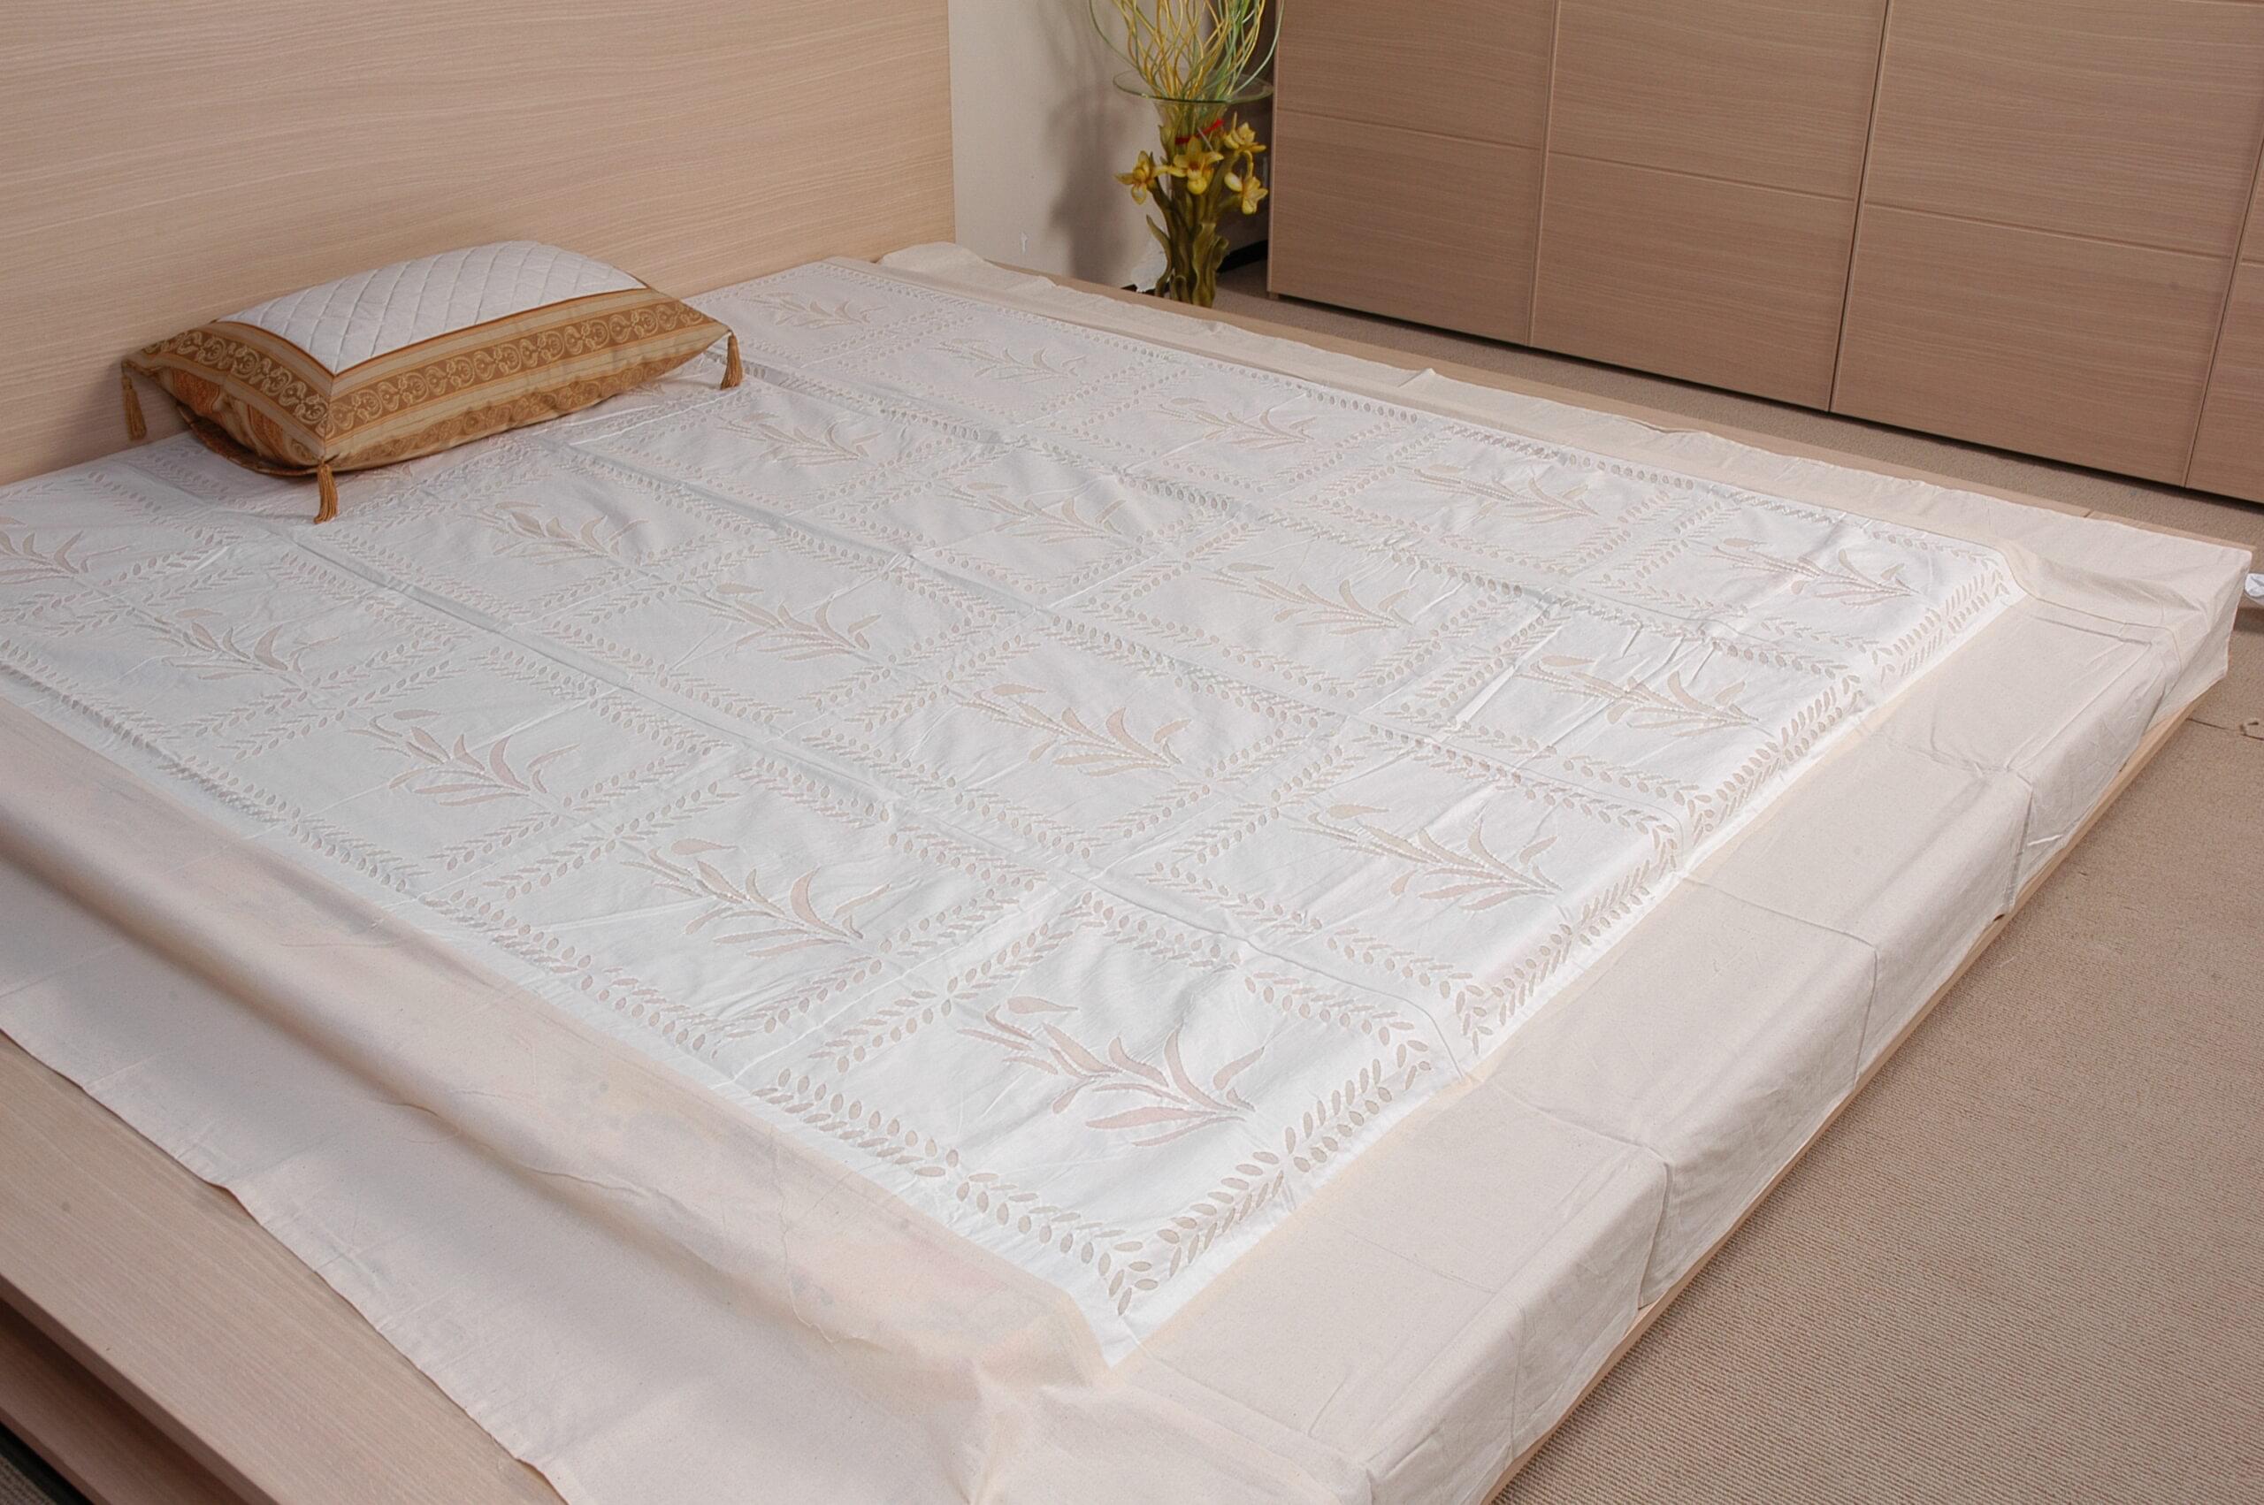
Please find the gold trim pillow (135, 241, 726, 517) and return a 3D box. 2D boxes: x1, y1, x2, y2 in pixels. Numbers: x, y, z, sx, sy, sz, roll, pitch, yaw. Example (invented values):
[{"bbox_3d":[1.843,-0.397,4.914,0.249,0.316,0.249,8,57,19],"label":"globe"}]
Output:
[{"bbox_3d":[-0.886,-0.518,2.913,0.393,0.173,0.652,20,33,34],"label":"gold trim pillow"}]

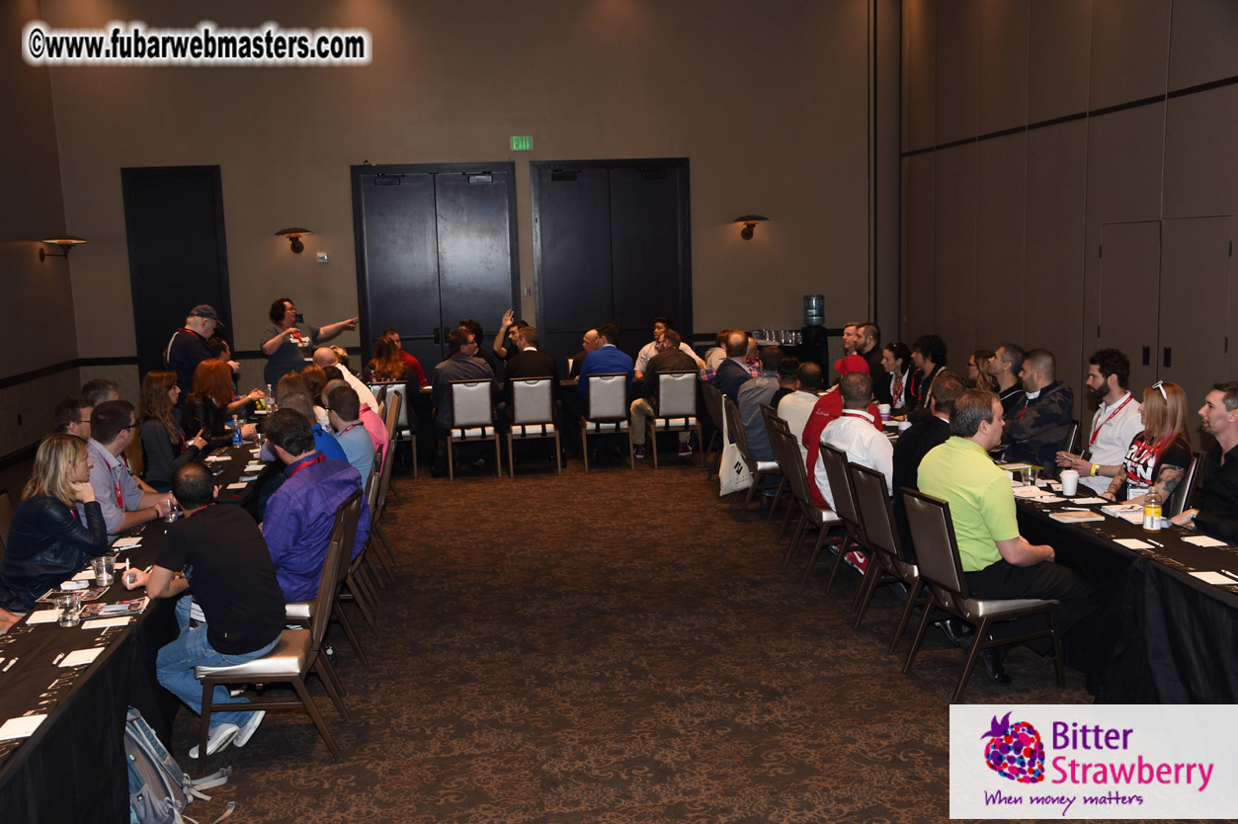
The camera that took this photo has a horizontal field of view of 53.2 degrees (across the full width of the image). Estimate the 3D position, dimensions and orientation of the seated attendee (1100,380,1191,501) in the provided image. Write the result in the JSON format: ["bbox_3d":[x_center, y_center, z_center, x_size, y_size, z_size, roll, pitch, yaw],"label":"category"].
[{"bbox_3d":[2.668,0.508,6.588,0.750,1.260,0.500,-4,8,-19],"label":"seated attendee"}]

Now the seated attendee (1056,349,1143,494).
[{"bbox_3d":[2.942,0.334,7.627,0.750,1.400,0.520,-1,8,3],"label":"seated attendee"}]

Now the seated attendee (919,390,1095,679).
[{"bbox_3d":[1.831,0.587,5.864,0.790,1.370,0.500,-4,8,-16],"label":"seated attendee"}]

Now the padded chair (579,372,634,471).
[{"bbox_3d":[-0.130,0.057,11.842,0.460,0.930,0.600,-3,8,-7],"label":"padded chair"}]

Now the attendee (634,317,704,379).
[{"bbox_3d":[0.523,-0.365,13.095,0.709,1.310,0.670,-1,8,3],"label":"attendee"}]

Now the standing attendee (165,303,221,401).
[{"bbox_3d":[-3.637,-0.087,10.758,0.473,1.674,0.561,-6,9,-28],"label":"standing attendee"}]

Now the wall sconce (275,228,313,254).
[{"bbox_3d":[-4.027,-2.122,15.351,0.460,0.330,0.480,-3,8,-7],"label":"wall sconce"}]

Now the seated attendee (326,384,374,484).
[{"bbox_3d":[-1.872,0.504,7.765,0.720,1.320,0.500,-1,8,8],"label":"seated attendee"}]

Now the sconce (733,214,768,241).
[{"bbox_3d":[1.712,-2.385,16.062,0.460,0.330,0.480,-3,8,-7],"label":"sconce"}]

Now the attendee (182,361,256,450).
[{"bbox_3d":[-3.093,0.270,9.606,0.680,1.330,0.500,-5,9,-21],"label":"attendee"}]

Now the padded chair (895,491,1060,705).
[{"bbox_3d":[1.739,0.832,5.909,0.591,0.906,0.453,-4,9,-17],"label":"padded chair"}]

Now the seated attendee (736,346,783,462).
[{"bbox_3d":[1.250,0.139,9.425,0.740,1.300,0.480,-5,9,-21],"label":"seated attendee"}]

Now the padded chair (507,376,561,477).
[{"bbox_3d":[-0.801,0.098,11.700,0.460,0.930,0.600,-2,8,-4],"label":"padded chair"}]

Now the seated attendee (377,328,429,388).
[{"bbox_3d":[-2.229,-0.208,12.833,0.580,1.300,0.720,-3,8,-11],"label":"seated attendee"}]

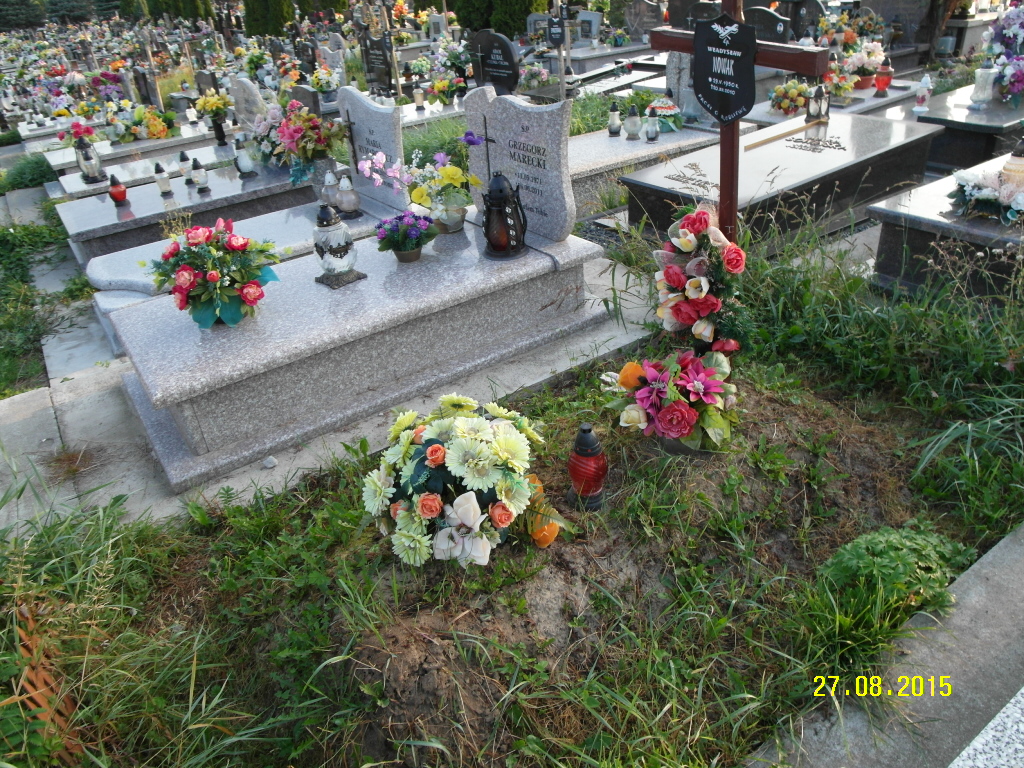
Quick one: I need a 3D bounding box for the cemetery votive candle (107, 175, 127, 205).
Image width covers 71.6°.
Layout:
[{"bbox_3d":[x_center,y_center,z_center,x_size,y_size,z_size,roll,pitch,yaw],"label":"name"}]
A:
[{"bbox_3d":[-2.593,-1.264,4.634,0.112,0.185,0.112,-23,35,-27],"label":"cemetery votive candle"}]

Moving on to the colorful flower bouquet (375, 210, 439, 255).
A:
[{"bbox_3d":[-0.480,-0.685,3.230,0.280,0.190,0.290,-23,35,-27],"label":"colorful flower bouquet"}]

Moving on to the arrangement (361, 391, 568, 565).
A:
[{"bbox_3d":[-0.121,0.239,1.787,0.498,0.391,0.434,-9,30,-5],"label":"arrangement"}]

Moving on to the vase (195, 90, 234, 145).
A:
[{"bbox_3d":[-2.704,-2.422,6.439,0.277,0.475,0.269,-16,31,-17],"label":"vase"}]

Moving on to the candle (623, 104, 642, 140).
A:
[{"bbox_3d":[0.824,-1.778,4.825,0.137,0.230,0.137,-1,30,10],"label":"candle"}]

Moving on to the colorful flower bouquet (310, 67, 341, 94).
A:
[{"bbox_3d":[-2.336,-3.816,8.899,0.362,0.295,0.326,-12,30,-10],"label":"colorful flower bouquet"}]

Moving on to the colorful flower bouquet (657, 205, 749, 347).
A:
[{"bbox_3d":[0.627,-0.354,2.338,0.220,0.440,0.300,-23,35,-27],"label":"colorful flower bouquet"}]

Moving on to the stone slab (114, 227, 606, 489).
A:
[{"bbox_3d":[-0.654,-0.313,3.224,2.022,0.355,1.040,-23,35,-27],"label":"stone slab"}]

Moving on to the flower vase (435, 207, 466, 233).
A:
[{"bbox_3d":[-0.307,-0.833,3.605,0.150,0.105,0.160,-4,30,2],"label":"flower vase"}]

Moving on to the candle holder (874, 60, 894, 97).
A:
[{"bbox_3d":[2.962,-2.426,5.635,0.135,0.288,0.135,-23,34,-27],"label":"candle holder"}]

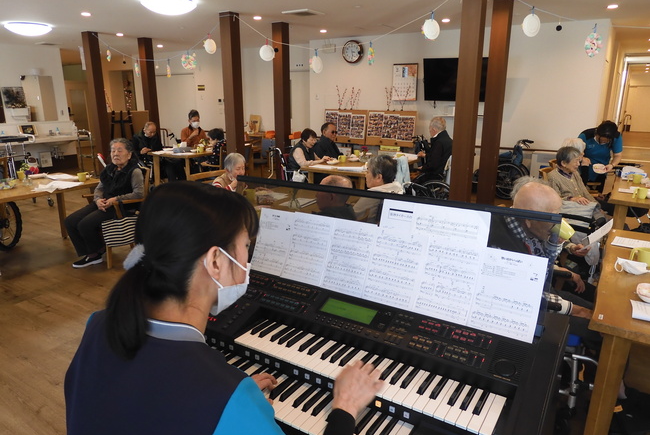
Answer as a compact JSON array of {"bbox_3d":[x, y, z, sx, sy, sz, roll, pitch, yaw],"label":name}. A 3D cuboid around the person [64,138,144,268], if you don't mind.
[{"bbox_3d":[-1.955,-0.133,4.090,0.520,1.150,0.780,10,18,32],"label":"person"}]

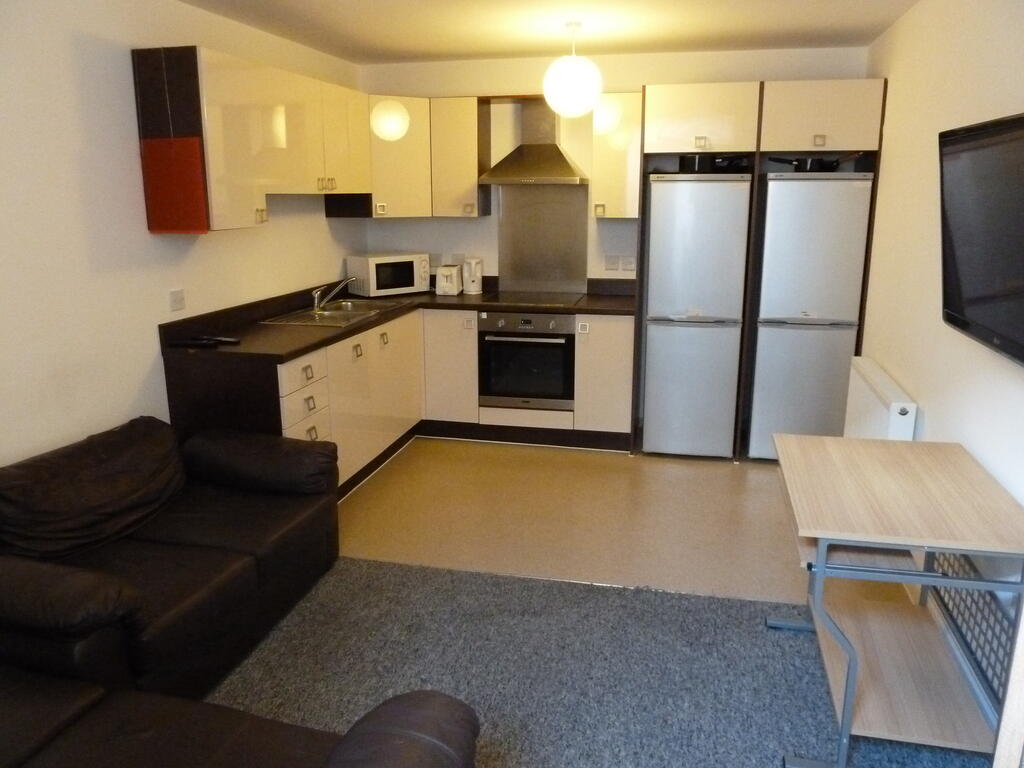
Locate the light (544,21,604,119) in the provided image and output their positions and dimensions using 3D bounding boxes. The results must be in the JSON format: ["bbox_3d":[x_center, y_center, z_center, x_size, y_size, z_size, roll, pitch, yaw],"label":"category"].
[{"bbox_3d":[0.314,-1.610,3.807,0.300,0.472,0.300,3,14,14],"label":"light"}]

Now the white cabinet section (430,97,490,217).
[{"bbox_3d":[-0.320,-1.441,4.762,0.300,0.715,0.327,3,14,13],"label":"white cabinet section"}]

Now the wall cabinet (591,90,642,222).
[{"bbox_3d":[0.659,-1.383,4.519,0.300,0.719,0.315,3,14,14],"label":"wall cabinet"}]

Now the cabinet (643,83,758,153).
[{"bbox_3d":[1.075,-1.482,4.200,0.600,0.355,0.600,3,14,14],"label":"cabinet"}]

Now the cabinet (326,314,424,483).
[{"bbox_3d":[-0.998,0.010,4.145,0.600,0.710,1.223,3,14,14],"label":"cabinet"}]

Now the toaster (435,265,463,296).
[{"bbox_3d":[-0.415,-0.702,4.979,0.145,0.183,0.255,1,14,3],"label":"toaster"}]

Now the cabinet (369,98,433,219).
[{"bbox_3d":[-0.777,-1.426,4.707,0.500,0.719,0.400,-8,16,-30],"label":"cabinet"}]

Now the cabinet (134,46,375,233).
[{"bbox_3d":[-1.187,-1.171,3.721,0.319,0.724,1.594,3,14,14],"label":"cabinet"}]

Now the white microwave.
[{"bbox_3d":[-0.823,-0.737,4.943,0.448,0.251,0.318,-11,18,-38],"label":"white microwave"}]

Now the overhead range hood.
[{"bbox_3d":[0.154,-1.487,4.520,0.600,0.533,0.500,3,14,14],"label":"overhead range hood"}]

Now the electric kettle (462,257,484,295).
[{"bbox_3d":[-0.262,-0.726,5.002,0.140,0.230,0.195,-1,14,-3],"label":"electric kettle"}]

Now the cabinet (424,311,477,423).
[{"bbox_3d":[-0.311,-0.172,4.905,0.357,0.715,0.570,3,14,13],"label":"cabinet"}]

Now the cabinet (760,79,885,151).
[{"bbox_3d":[1.655,-1.436,4.053,0.601,0.355,0.600,3,14,14],"label":"cabinet"}]

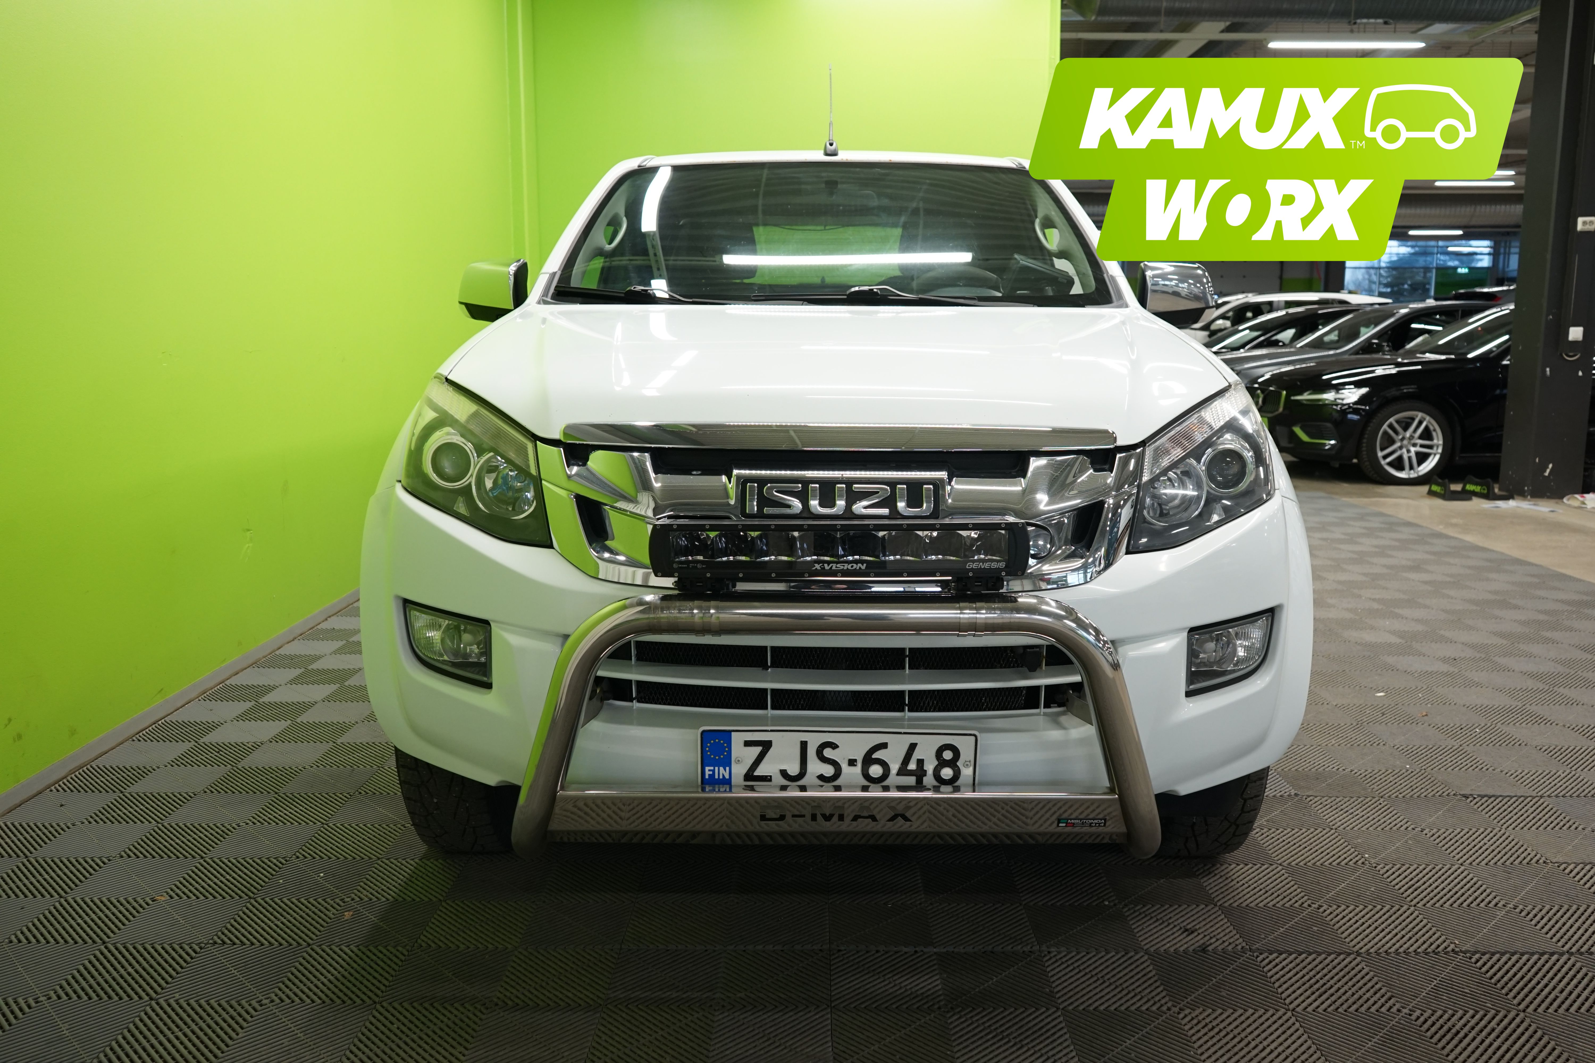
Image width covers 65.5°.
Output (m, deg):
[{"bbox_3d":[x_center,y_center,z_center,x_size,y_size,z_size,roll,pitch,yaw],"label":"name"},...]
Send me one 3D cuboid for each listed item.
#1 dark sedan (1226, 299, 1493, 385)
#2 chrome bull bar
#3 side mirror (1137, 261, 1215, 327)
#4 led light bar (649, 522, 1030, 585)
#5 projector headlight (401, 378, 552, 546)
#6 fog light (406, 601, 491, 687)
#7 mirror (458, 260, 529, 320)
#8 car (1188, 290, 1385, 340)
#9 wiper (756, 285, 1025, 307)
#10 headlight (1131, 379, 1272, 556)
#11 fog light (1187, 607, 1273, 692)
[{"bbox_3d":[6.400,-1.692,13.351,4.850,1.470,1.860,0,9,-1],"label":"dark sedan"},{"bbox_3d":[0.061,0.291,1.913,0.990,0.420,0.210,0,9,1],"label":"chrome bull bar"},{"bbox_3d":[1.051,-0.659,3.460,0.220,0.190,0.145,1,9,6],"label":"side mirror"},{"bbox_3d":[0.060,0.027,1.821,0.555,0.090,0.085,0,9,1],"label":"led light bar"},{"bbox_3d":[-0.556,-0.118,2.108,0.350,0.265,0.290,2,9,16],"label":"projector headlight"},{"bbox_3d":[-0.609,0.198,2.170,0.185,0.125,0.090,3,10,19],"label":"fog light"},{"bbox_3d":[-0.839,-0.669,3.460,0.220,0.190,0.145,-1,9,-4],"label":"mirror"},{"bbox_3d":[6.172,-2.430,17.425,4.400,1.640,1.820,0,9,-1],"label":"car"},{"bbox_3d":[0.224,-0.591,3.120,0.690,0.065,0.100,-1,9,-4],"label":"wiper"},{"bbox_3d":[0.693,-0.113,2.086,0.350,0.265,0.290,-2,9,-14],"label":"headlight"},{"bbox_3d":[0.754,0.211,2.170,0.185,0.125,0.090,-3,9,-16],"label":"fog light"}]

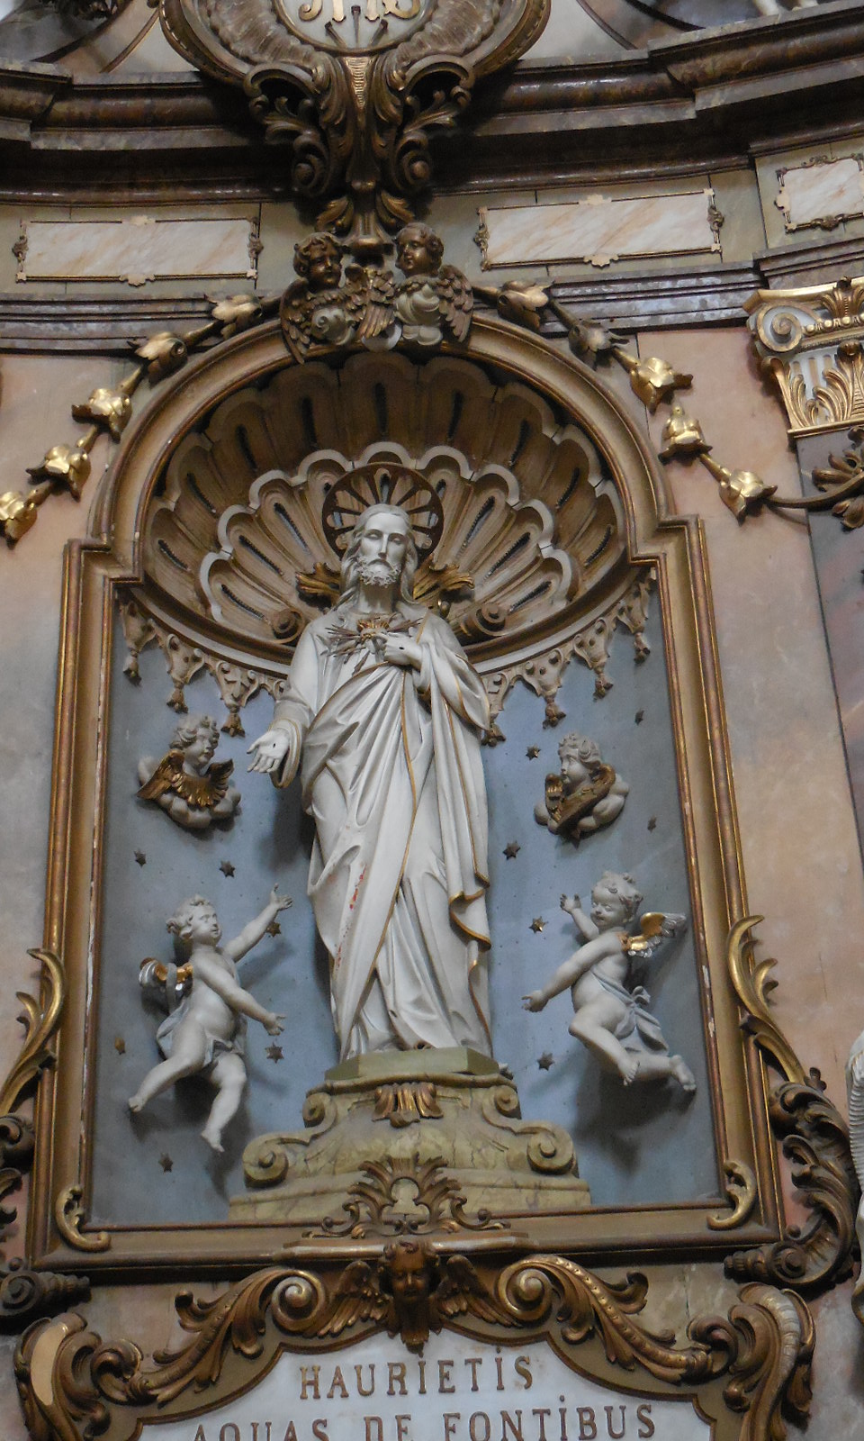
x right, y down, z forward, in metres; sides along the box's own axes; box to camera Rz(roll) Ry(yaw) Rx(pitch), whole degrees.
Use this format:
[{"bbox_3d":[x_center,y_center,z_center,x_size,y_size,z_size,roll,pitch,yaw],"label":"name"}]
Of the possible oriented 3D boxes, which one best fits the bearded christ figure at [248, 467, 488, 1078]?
[{"bbox_3d":[-0.201,0.127,6.861,0.746,2.000,0.580,-4,-30,3],"label":"bearded christ figure"}]

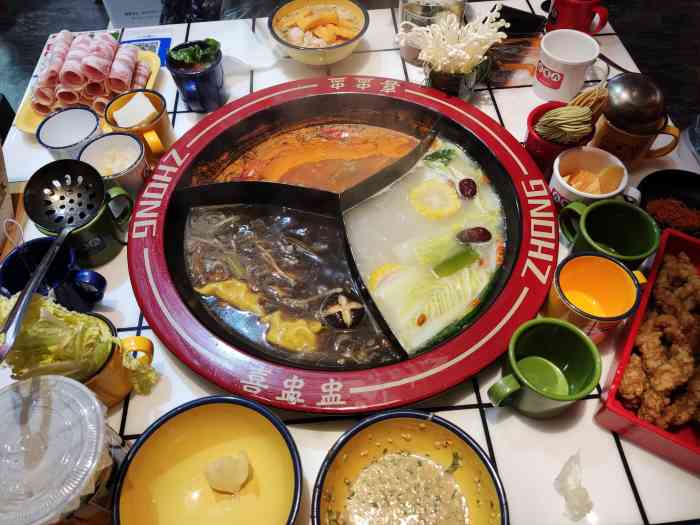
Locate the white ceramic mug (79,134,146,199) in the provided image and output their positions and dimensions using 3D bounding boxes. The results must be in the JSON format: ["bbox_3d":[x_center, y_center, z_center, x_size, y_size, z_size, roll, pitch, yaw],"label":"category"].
[{"bbox_3d":[-0.275,-0.102,0.602,0.075,0.059,0.086,21,60,15],"label":"white ceramic mug"}]

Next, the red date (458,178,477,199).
[{"bbox_3d":[0.144,-0.091,0.621,0.022,0.021,0.028,-5,56,-1],"label":"red date"}]

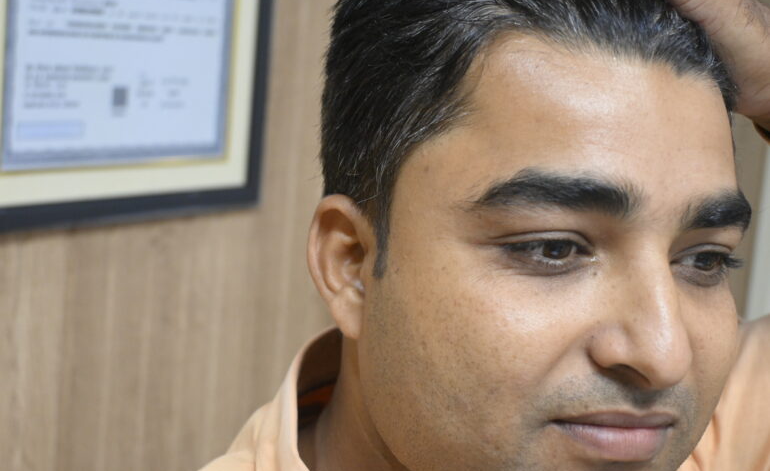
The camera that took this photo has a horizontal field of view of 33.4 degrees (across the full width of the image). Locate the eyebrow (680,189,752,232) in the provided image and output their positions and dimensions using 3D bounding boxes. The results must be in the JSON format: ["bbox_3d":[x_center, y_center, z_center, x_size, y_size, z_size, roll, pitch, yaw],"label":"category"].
[{"bbox_3d":[0.134,-0.010,0.512,0.047,0.017,0.014,2,5,-40],"label":"eyebrow"}]

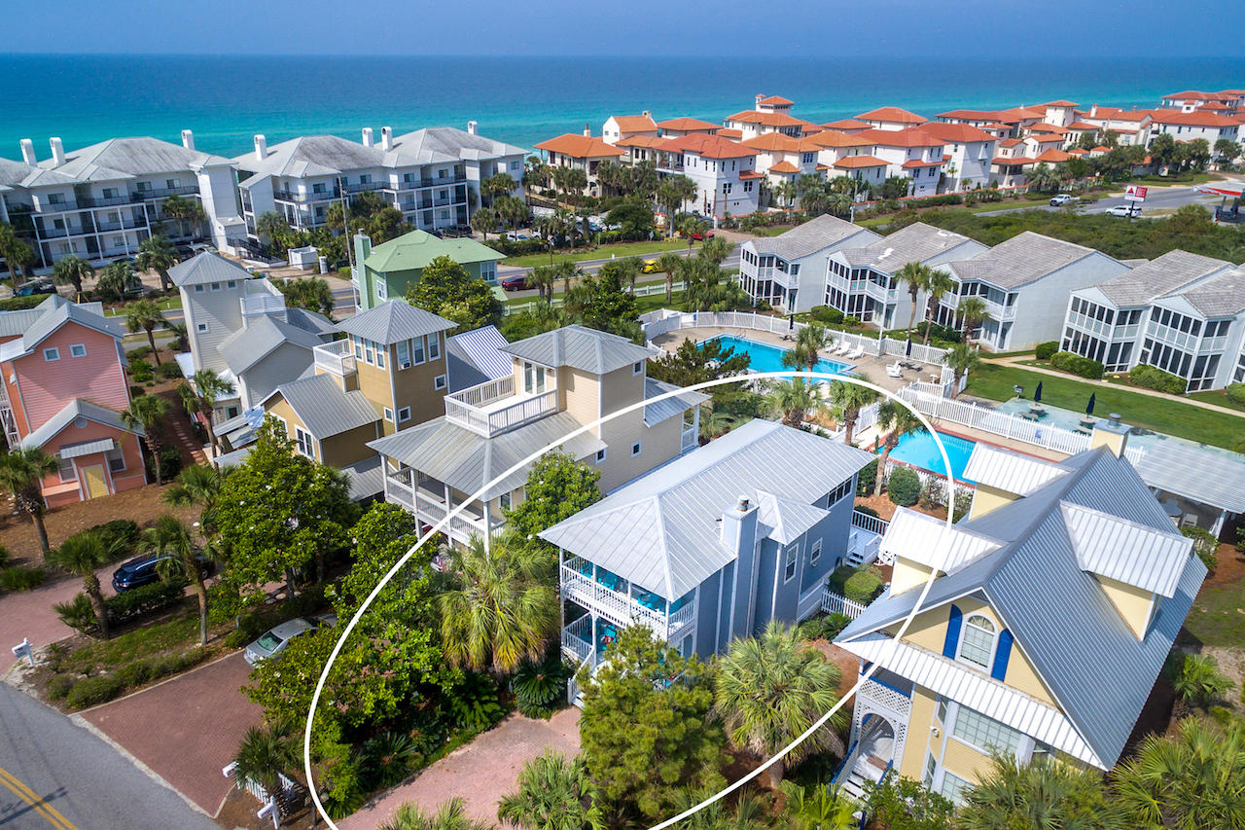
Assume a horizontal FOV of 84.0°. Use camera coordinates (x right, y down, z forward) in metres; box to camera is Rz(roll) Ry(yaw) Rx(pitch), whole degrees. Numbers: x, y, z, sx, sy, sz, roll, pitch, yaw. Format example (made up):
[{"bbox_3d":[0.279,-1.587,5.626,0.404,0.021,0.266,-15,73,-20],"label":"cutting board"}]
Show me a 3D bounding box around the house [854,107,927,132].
[{"bbox_3d":[52.646,-55.308,139.533,13.000,12.000,11.500,-14,30,-27],"label":"house"}]

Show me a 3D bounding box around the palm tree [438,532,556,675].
[{"bbox_3d":[-4.976,8.506,28.380,4.970,7.580,4.970,-6,28,-12],"label":"palm tree"}]

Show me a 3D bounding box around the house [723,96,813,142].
[{"bbox_3d":[36.500,-71.660,174.320,12.000,15.300,22.000,-10,27,-20],"label":"house"}]

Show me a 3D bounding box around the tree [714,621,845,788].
[{"bbox_3d":[5.100,9.900,22.400,4.100,6.200,4.100,0,26,0],"label":"tree"}]

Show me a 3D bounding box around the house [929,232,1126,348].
[{"bbox_3d":[39.234,-12.425,67.337,17.200,8.650,8.100,-9,29,-16],"label":"house"}]

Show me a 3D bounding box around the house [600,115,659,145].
[{"bbox_3d":[1.847,-58.990,153.497,9.655,13.130,6.692,-16,30,-31],"label":"house"}]

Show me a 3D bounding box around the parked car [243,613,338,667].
[{"bbox_3d":[-17.036,11.576,35.892,1.777,1.492,4.456,21,32,37],"label":"parked car"}]

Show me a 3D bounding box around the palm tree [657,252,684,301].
[{"bbox_3d":[5.180,-14.540,74.430,2.950,5.560,2.950,0,25,0],"label":"palm tree"}]

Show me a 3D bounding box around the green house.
[{"bbox_3d":[-20.582,-15.522,74.031,13.592,9.379,9.228,-14,28,-27],"label":"green house"}]

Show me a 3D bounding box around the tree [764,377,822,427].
[{"bbox_3d":[11.538,0.009,47.286,3.830,5.140,3.830,7,29,14],"label":"tree"}]

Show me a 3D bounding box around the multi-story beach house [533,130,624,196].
[{"bbox_3d":[-8.690,-50.050,138.070,10.500,10.300,19.000,-14,29,-28],"label":"multi-story beach house"}]

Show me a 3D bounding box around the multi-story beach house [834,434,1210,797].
[{"bbox_3d":[15.944,8.152,27.130,8.571,11.046,13.280,21,32,37],"label":"multi-story beach house"}]

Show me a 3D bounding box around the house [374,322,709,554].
[{"bbox_3d":[-4.307,0.741,40.774,9.280,11.463,16.579,21,32,37],"label":"house"}]

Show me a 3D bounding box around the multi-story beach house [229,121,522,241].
[{"bbox_3d":[-32.783,-33.793,98.662,35.000,13.400,17.500,-20,33,-34],"label":"multi-story beach house"}]

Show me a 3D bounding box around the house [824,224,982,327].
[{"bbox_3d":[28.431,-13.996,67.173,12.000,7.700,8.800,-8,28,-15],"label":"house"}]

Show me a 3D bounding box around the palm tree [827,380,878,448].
[{"bbox_3d":[13.600,0.450,41.000,3.000,5.800,3.000,0,26,0],"label":"palm tree"}]

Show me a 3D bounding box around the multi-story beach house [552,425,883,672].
[{"bbox_3d":[4.006,5.403,28.544,6.300,8.600,12.900,23,34,38],"label":"multi-story beach house"}]

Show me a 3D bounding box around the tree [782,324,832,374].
[{"bbox_3d":[14.555,-3.628,54.322,3.106,6.773,2.772,0,25,0],"label":"tree"}]

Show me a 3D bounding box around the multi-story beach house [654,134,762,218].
[{"bbox_3d":[14.381,-42.644,121.129,10.000,12.000,17.000,-18,33,-31],"label":"multi-story beach house"}]

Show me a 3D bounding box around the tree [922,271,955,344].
[{"bbox_3d":[29.702,-9.891,65.589,2.892,7.399,2.504,0,25,0],"label":"tree"}]

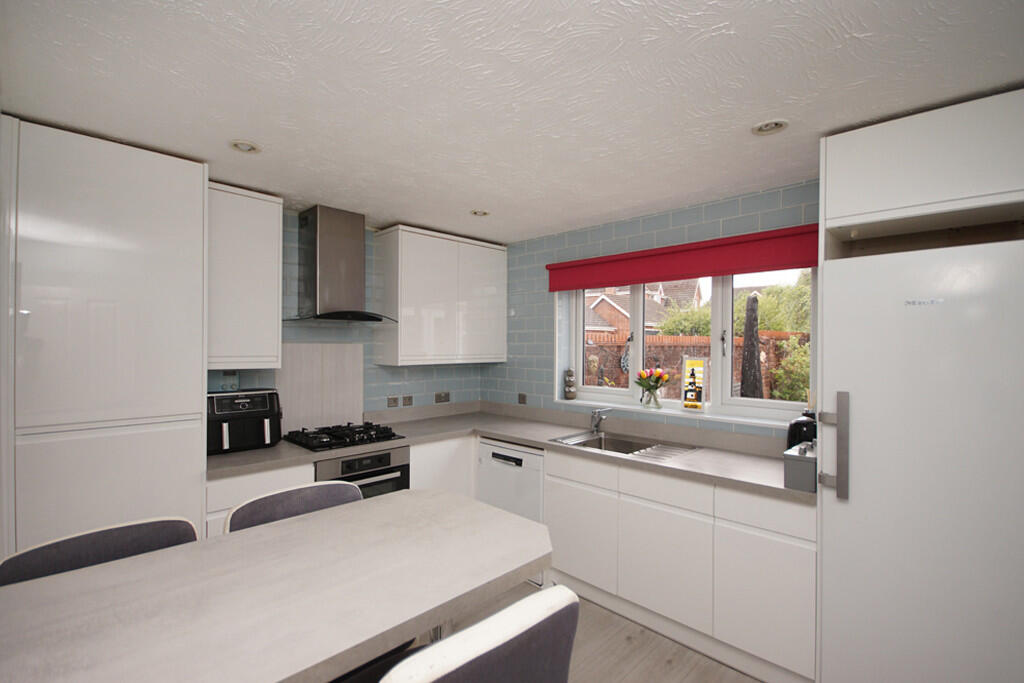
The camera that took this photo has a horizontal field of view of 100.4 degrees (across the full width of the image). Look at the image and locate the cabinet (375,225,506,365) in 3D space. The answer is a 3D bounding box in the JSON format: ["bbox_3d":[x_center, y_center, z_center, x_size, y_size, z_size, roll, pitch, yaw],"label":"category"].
[{"bbox_3d":[-0.530,-0.318,3.410,0.340,0.975,0.985,0,0,45],"label":"cabinet"}]

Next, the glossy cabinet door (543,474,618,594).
[{"bbox_3d":[0.401,1.120,2.526,0.500,0.565,0.020,0,-1,42],"label":"glossy cabinet door"}]

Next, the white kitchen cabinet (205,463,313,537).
[{"bbox_3d":[-1.287,1.030,2.200,0.490,0.715,0.022,1,-1,-43],"label":"white kitchen cabinet"}]

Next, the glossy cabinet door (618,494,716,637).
[{"bbox_3d":[0.777,1.115,2.188,0.494,0.560,0.020,0,0,41],"label":"glossy cabinet door"}]

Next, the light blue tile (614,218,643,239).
[{"bbox_3d":[0.804,-0.774,2.951,0.200,0.102,0.009,0,-1,42],"label":"light blue tile"}]

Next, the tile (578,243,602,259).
[{"bbox_3d":[0.567,-0.657,3.128,0.196,0.099,0.010,0,0,41],"label":"tile"}]

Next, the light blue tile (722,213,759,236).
[{"bbox_3d":[1.337,-0.680,2.499,0.202,0.104,0.010,0,-1,42],"label":"light blue tile"}]

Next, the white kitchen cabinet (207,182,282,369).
[{"bbox_3d":[-1.495,-0.343,2.362,0.395,0.960,0.022,1,-1,-43],"label":"white kitchen cabinet"}]

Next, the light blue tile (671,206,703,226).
[{"bbox_3d":[1.095,-0.772,2.665,0.194,0.099,0.010,0,0,41],"label":"light blue tile"}]

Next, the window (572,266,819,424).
[{"bbox_3d":[1.096,-0.040,2.870,1.670,0.940,0.070,0,0,41],"label":"window"}]

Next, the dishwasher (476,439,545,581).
[{"bbox_3d":[0.180,1.132,3.144,0.598,0.845,0.590,0,-1,42],"label":"dishwasher"}]

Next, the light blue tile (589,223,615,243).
[{"bbox_3d":[0.654,-0.773,3.087,0.200,0.102,0.009,0,-1,42],"label":"light blue tile"}]

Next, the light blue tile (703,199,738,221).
[{"bbox_3d":[1.245,-0.773,2.534,0.201,0.099,0.010,0,0,41],"label":"light blue tile"}]

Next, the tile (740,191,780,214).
[{"bbox_3d":[1.406,-0.779,2.410,0.200,0.102,0.009,0,-1,42],"label":"tile"}]

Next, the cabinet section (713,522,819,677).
[{"bbox_3d":[1.121,1.131,1.915,0.398,0.557,0.022,0,-1,42],"label":"cabinet section"}]

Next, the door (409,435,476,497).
[{"bbox_3d":[-0.485,1.045,2.955,0.515,0.715,0.022,1,-1,-43],"label":"door"}]

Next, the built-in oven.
[{"bbox_3d":[-1.059,0.974,2.754,0.592,0.595,0.560,1,-1,-42],"label":"built-in oven"}]

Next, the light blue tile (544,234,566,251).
[{"bbox_3d":[0.347,-0.786,3.383,0.202,0.104,0.010,0,-1,42],"label":"light blue tile"}]

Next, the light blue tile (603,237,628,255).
[{"bbox_3d":[0.729,-0.672,3.040,0.202,0.104,0.010,0,-1,42],"label":"light blue tile"}]

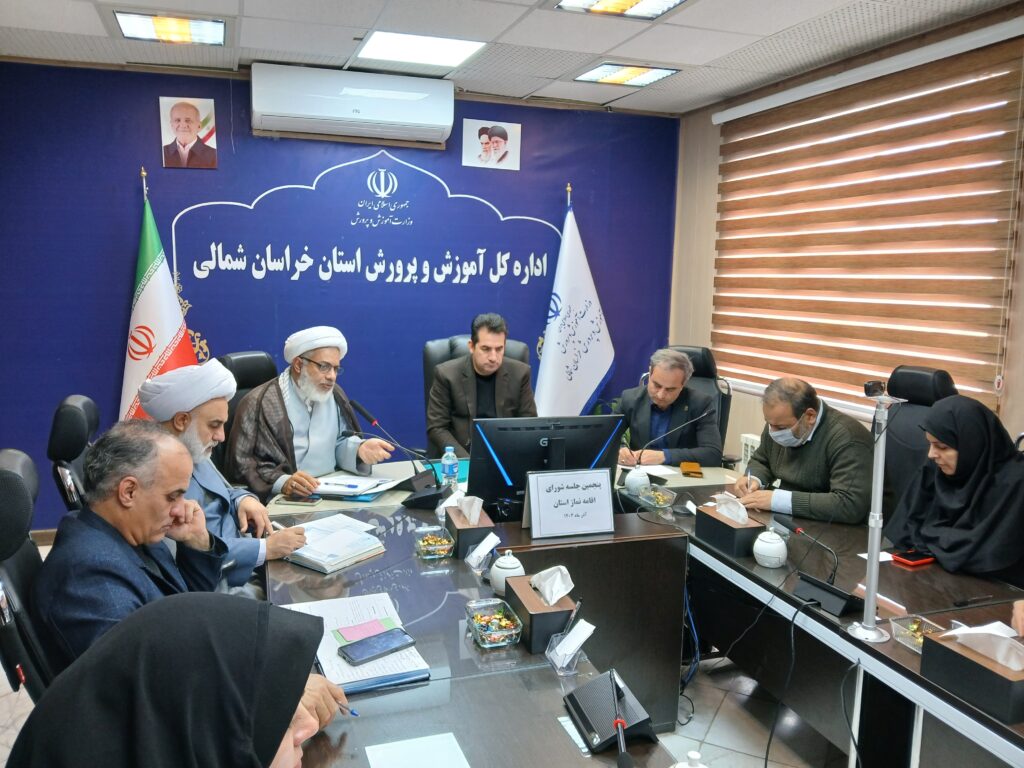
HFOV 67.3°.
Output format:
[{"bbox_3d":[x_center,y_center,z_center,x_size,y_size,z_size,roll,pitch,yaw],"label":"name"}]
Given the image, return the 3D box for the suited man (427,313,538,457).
[{"bbox_3d":[-0.142,0.361,3.801,0.560,1.410,0.780,-2,9,-17],"label":"suited man"}]

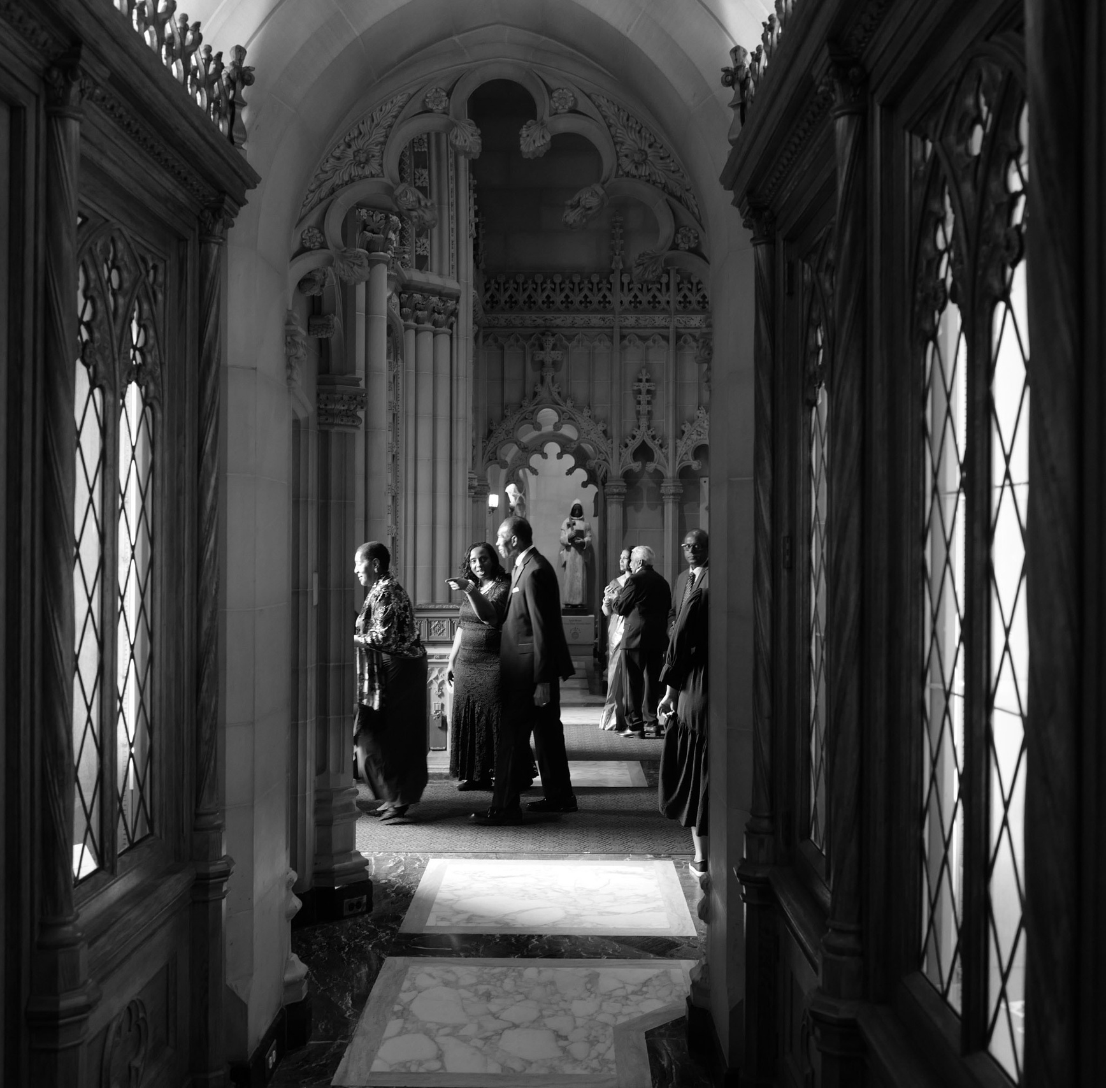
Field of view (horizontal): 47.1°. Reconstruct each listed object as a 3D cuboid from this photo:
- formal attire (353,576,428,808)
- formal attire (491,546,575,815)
[{"bbox_3d":[-0.989,0.885,7.600,0.480,1.380,0.500,0,0,-6],"label":"formal attire"},{"bbox_3d":[-0.120,0.810,7.530,0.460,1.600,0.500,0,0,-23],"label":"formal attire"}]

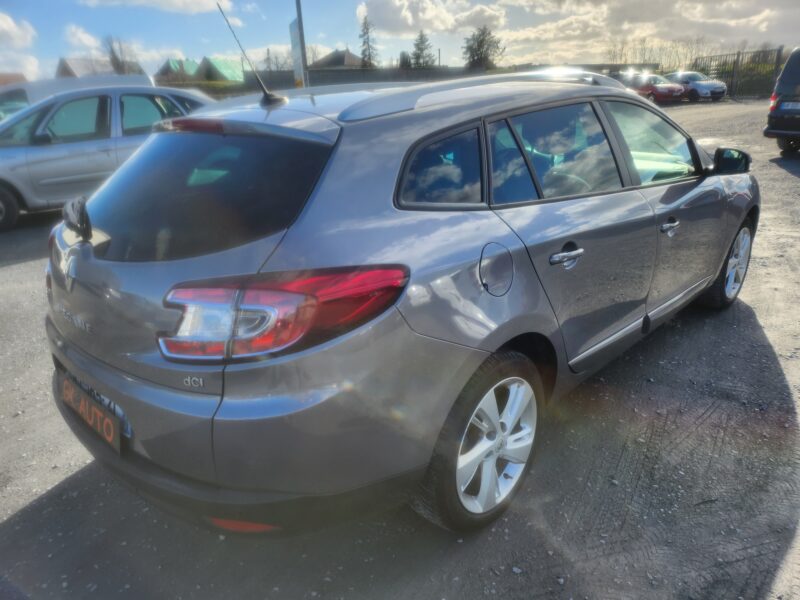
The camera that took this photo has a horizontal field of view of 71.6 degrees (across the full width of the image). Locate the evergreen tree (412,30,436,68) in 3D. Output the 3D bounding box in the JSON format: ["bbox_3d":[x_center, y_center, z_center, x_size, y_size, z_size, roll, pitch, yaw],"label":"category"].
[{"bbox_3d":[3.118,-29.418,69.081,3.300,7.265,3.300,-2,21,0],"label":"evergreen tree"}]

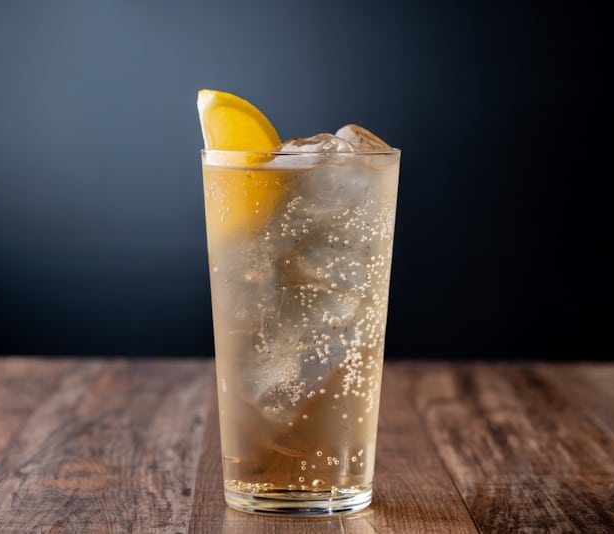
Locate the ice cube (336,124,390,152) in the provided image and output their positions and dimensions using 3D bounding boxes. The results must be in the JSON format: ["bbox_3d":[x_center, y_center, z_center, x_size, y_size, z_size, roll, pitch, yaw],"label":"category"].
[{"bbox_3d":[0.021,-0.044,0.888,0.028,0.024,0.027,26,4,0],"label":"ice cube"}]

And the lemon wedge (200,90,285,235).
[{"bbox_3d":[-0.026,-0.041,0.884,0.032,0.059,0.023,-8,4,0],"label":"lemon wedge"}]

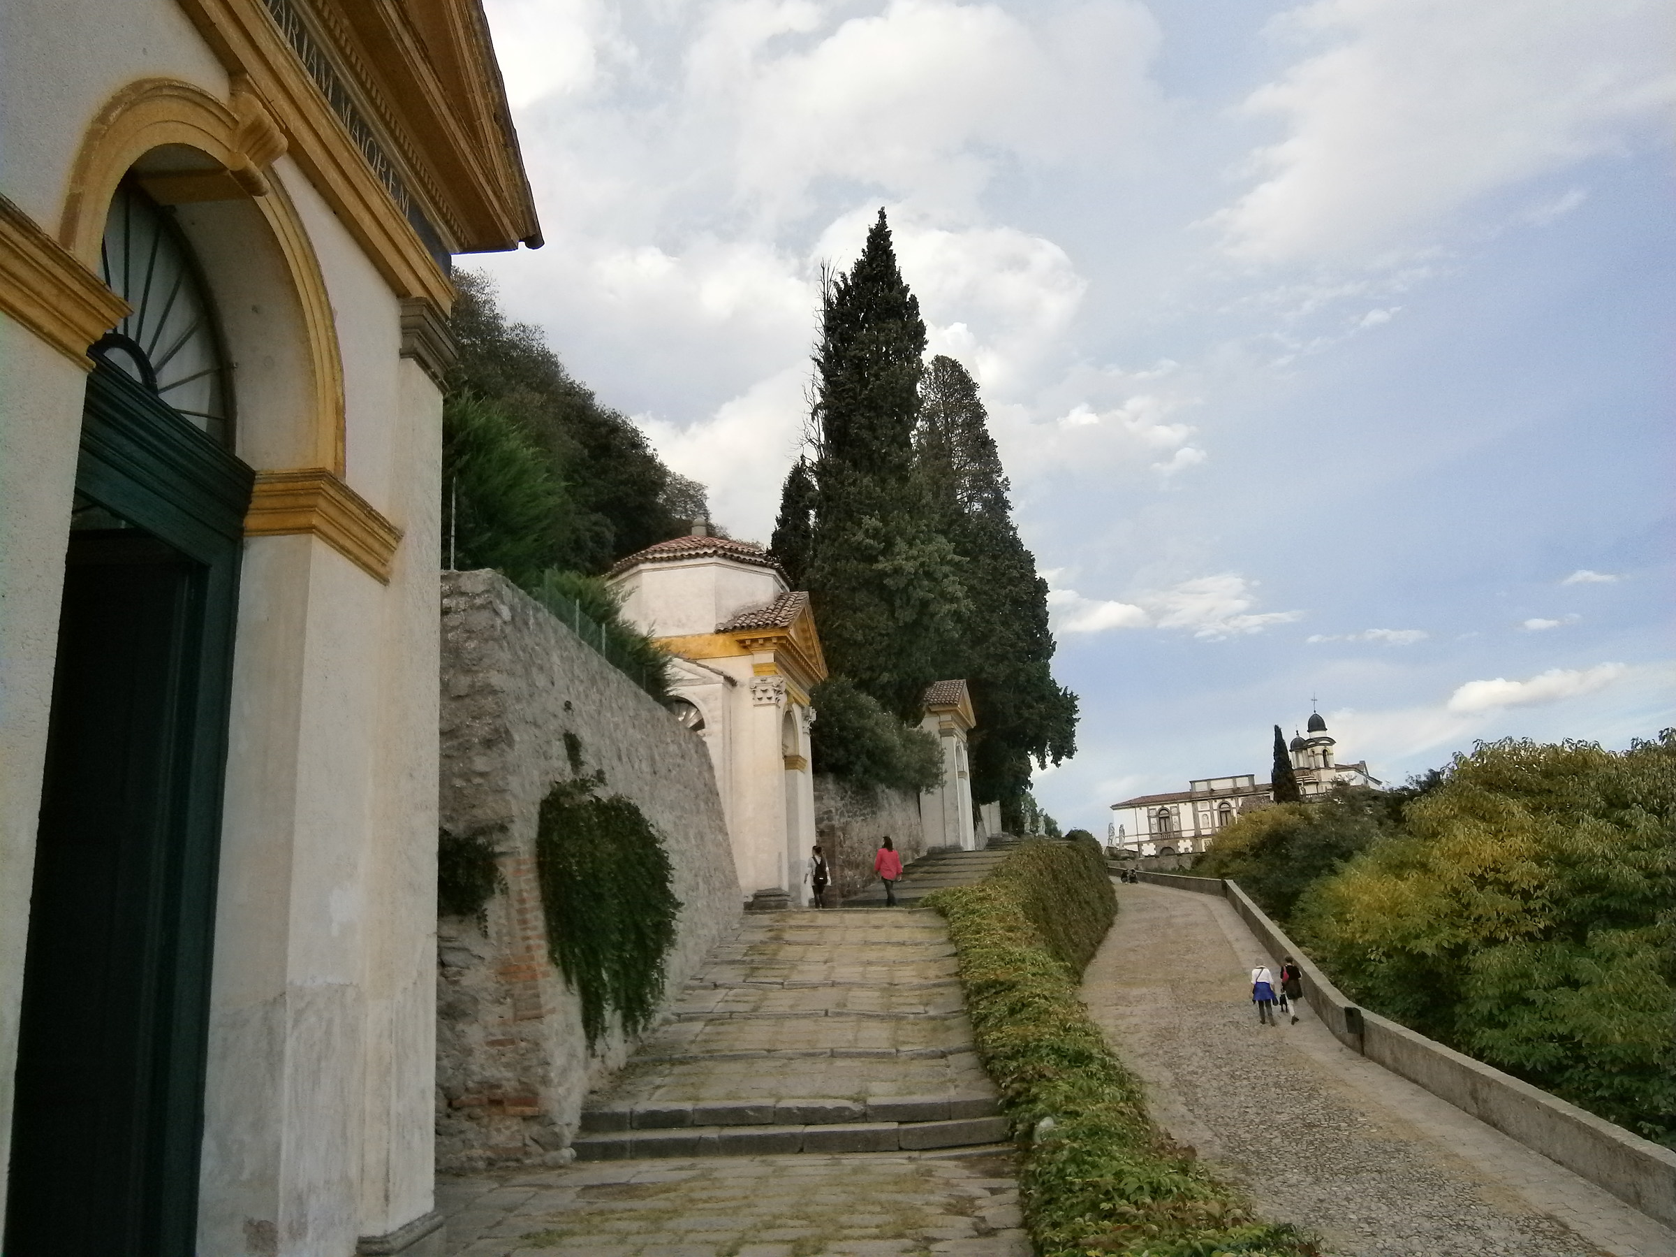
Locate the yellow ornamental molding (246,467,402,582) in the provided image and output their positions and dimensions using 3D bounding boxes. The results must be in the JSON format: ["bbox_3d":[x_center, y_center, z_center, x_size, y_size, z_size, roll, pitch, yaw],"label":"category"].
[{"bbox_3d":[-2.360,-0.437,5.827,0.380,0.285,0.900,-4,-15,2],"label":"yellow ornamental molding"}]

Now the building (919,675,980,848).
[{"bbox_3d":[5.150,6.754,61.303,2.650,8.400,5.500,-7,-15,12],"label":"building"}]

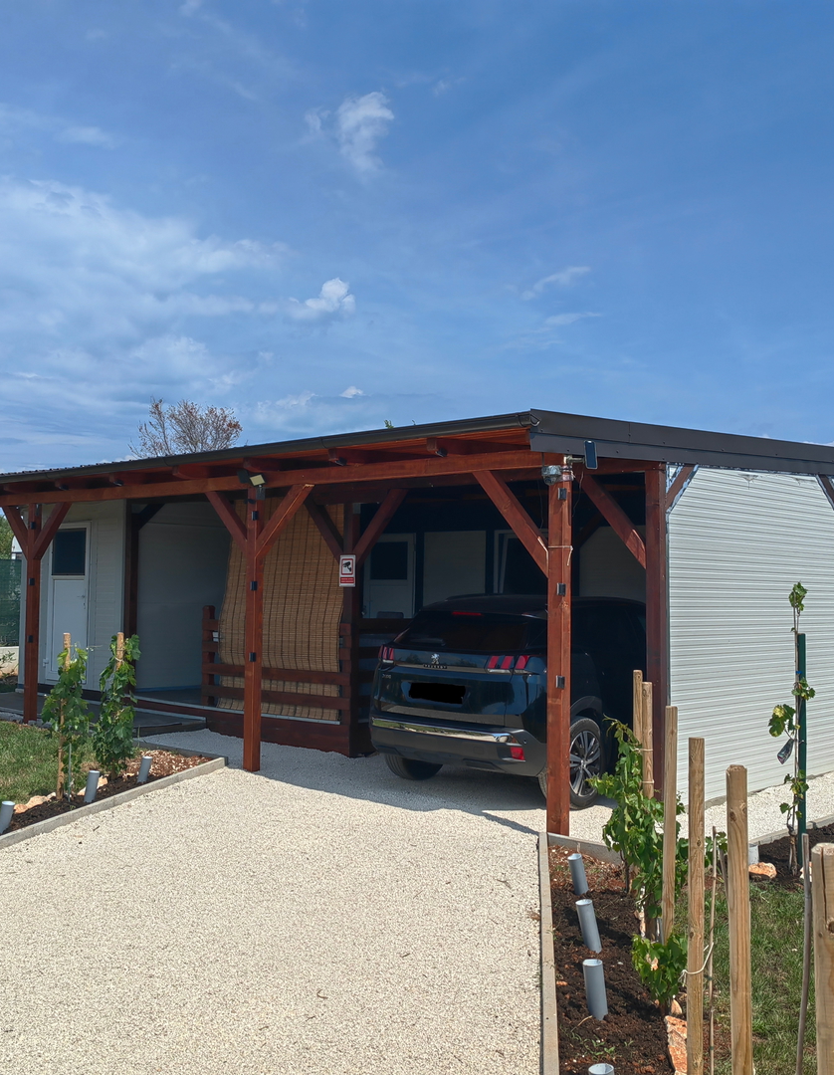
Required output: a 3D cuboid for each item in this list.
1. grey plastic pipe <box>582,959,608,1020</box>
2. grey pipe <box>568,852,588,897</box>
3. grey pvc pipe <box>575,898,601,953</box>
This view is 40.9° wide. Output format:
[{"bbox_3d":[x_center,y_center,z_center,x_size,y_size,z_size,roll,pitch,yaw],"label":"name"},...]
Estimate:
[{"bbox_3d":[0.697,1.757,4.348,0.075,0.206,0.075,-6,-4,9],"label":"grey plastic pipe"},{"bbox_3d":[0.890,1.849,6.139,0.075,0.202,0.075,-11,1,8],"label":"grey pipe"},{"bbox_3d":[0.801,1.796,5.177,0.075,0.216,0.075,-14,-3,8],"label":"grey pvc pipe"}]

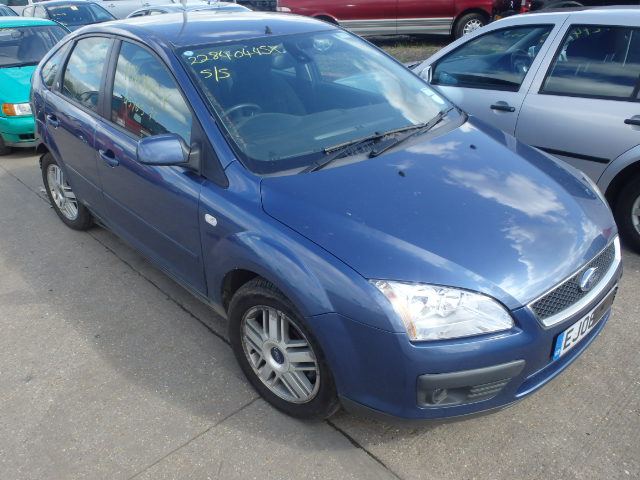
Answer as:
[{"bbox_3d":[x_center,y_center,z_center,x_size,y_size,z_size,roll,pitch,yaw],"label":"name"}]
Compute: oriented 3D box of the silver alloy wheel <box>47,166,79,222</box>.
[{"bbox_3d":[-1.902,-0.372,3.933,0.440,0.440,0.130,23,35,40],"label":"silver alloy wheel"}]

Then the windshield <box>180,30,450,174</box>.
[{"bbox_3d":[0.018,-0.779,2.692,1.420,0.180,1.049,-22,59,-36],"label":"windshield"}]

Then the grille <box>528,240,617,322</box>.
[{"bbox_3d":[1.004,0.175,1.950,0.780,0.155,0.120,-22,33,-36],"label":"grille"}]

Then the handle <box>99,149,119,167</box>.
[{"bbox_3d":[-1.155,-0.452,2.835,0.055,0.050,0.210,-22,33,-36],"label":"handle"}]

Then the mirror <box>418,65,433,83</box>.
[{"bbox_3d":[0.842,-1.324,4.154,0.120,0.155,0.200,18,32,34],"label":"mirror"}]

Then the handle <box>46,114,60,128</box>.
[{"bbox_3d":[-1.764,-0.784,3.426,0.055,0.050,0.210,-22,33,-36],"label":"handle"}]

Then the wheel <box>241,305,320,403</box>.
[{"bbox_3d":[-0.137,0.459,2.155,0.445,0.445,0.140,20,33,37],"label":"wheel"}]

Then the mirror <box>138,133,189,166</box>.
[{"bbox_3d":[-0.685,-0.394,2.252,0.240,0.155,0.125,-22,33,-36],"label":"mirror"}]

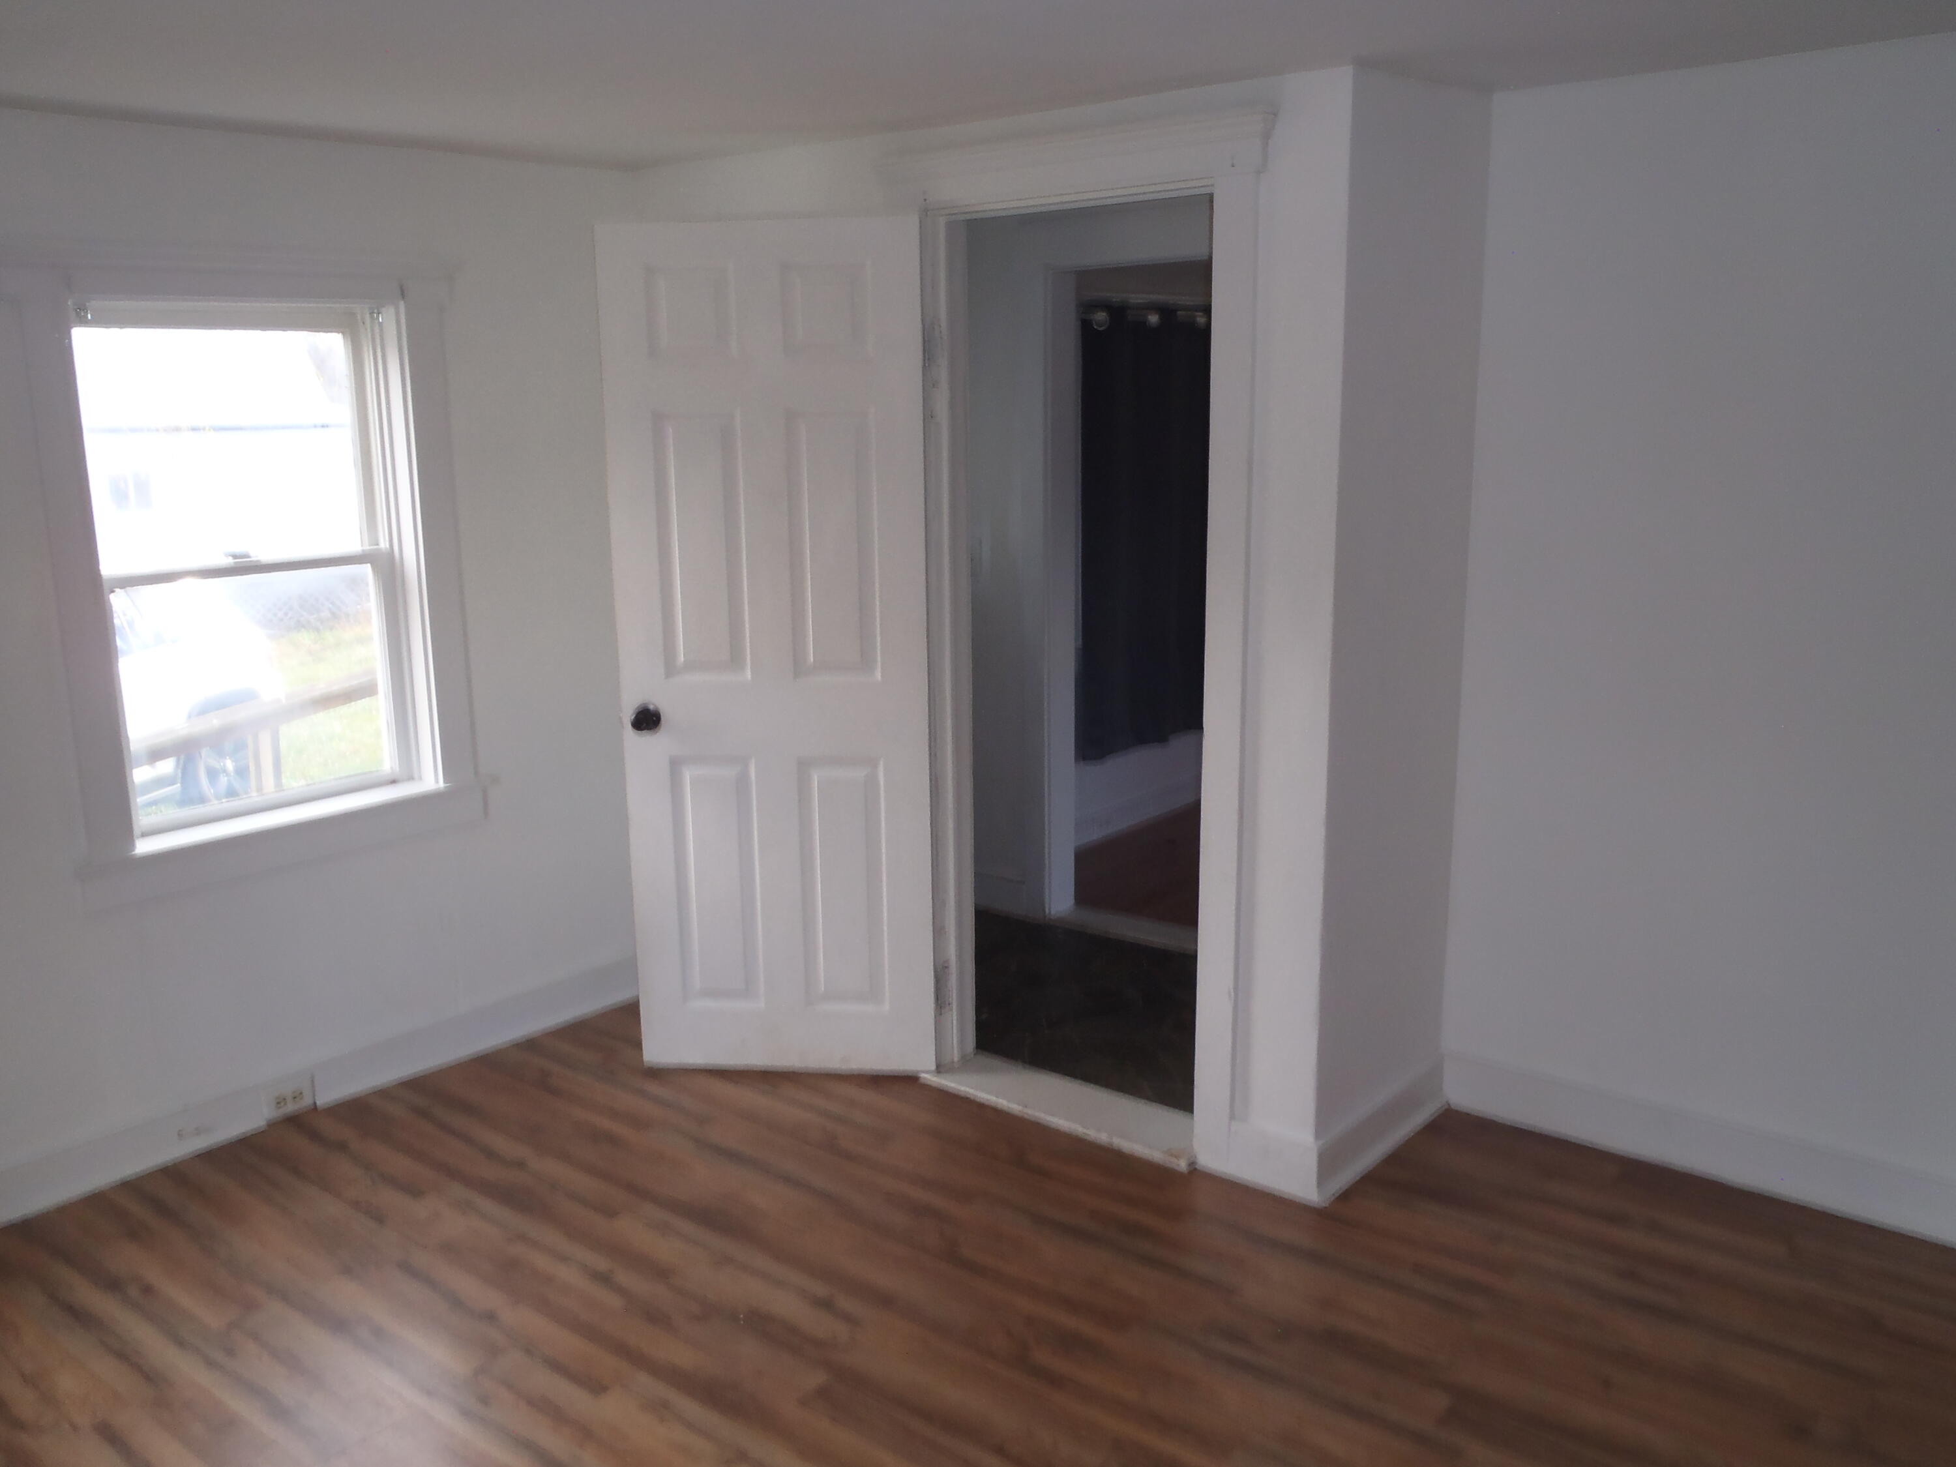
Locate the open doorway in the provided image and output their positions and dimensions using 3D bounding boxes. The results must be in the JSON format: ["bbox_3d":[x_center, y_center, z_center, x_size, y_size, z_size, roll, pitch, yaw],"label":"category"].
[{"bbox_3d":[0.226,-0.127,3.548,0.745,2.020,0.130,9,16,40],"label":"open doorway"}]

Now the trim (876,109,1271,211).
[{"bbox_3d":[0.173,-1.166,3.267,0.983,0.110,0.055,9,16,40],"label":"trim"}]

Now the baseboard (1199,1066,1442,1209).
[{"bbox_3d":[0.788,0.845,3.589,0.300,0.128,0.587,9,16,40],"label":"baseboard"}]

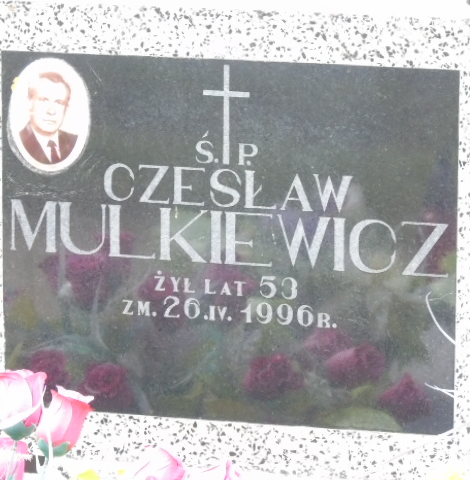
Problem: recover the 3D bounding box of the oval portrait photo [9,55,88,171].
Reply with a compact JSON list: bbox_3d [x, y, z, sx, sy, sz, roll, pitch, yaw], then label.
[{"bbox_3d":[-0.198,-0.129,3.614,0.092,0.125,0.010,3,12,14],"label":"oval portrait photo"}]

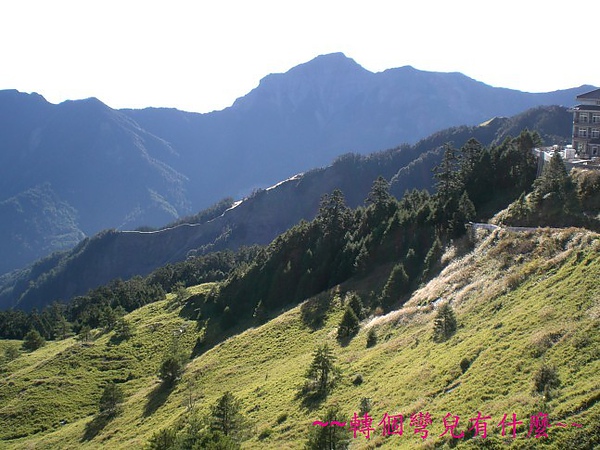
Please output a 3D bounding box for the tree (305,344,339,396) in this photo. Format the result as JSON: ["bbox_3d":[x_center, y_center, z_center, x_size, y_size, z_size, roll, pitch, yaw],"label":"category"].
[{"bbox_3d":[2.220,15.020,68.000,3.844,5.207,3.652,0,9,0],"label":"tree"}]

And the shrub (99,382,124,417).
[{"bbox_3d":[-25.755,23.842,90.000,3.481,4.506,3.307,0,9,0],"label":"shrub"}]

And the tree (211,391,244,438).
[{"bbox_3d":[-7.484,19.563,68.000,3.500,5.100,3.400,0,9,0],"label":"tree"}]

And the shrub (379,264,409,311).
[{"bbox_3d":[15.660,10.080,108.000,4.770,7.870,4.770,0,10,0],"label":"shrub"}]

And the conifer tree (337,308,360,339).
[{"bbox_3d":[6.330,12.730,86.000,3.040,4.180,3.040,0,10,0],"label":"conifer tree"}]

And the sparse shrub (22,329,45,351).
[{"bbox_3d":[-49.359,21.207,122.000,3.993,3.952,3.794,0,9,0],"label":"sparse shrub"}]

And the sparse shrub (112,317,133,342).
[{"bbox_3d":[-39.070,23.000,145.000,4.270,5.720,4.270,0,10,0],"label":"sparse shrub"}]

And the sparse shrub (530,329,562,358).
[{"bbox_3d":[20.208,9.715,54.000,2.571,1.918,2.442,0,9,0],"label":"sparse shrub"}]

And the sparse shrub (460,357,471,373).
[{"bbox_3d":[12.060,10.170,48.000,0.710,1.170,0.710,0,10,0],"label":"sparse shrub"}]

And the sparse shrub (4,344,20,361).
[{"bbox_3d":[-49.321,22.044,113.000,2.690,2.995,2.555,0,9,0],"label":"sparse shrub"}]

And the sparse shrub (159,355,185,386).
[{"bbox_3d":[-17.950,20.320,92.000,3.520,4.470,3.520,0,10,0],"label":"sparse shrub"}]

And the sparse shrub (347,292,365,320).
[{"bbox_3d":[7.920,11.630,94.000,2.517,3.876,2.391,0,9,0],"label":"sparse shrub"}]

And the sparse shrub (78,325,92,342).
[{"bbox_3d":[-46.240,23.390,142.000,2.930,3.880,2.930,0,10,0],"label":"sparse shrub"}]

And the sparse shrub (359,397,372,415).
[{"bbox_3d":[5.668,15.619,57.000,1.187,1.511,1.128,0,9,0],"label":"sparse shrub"}]

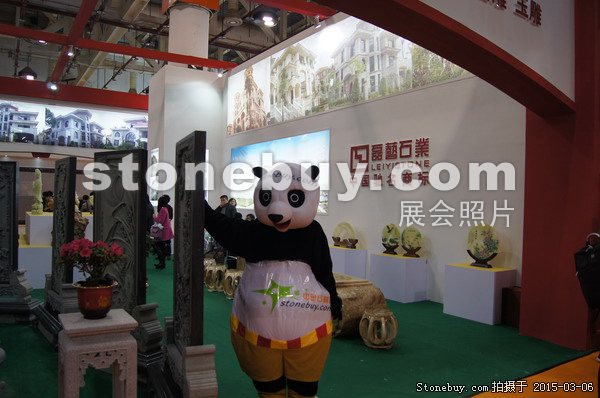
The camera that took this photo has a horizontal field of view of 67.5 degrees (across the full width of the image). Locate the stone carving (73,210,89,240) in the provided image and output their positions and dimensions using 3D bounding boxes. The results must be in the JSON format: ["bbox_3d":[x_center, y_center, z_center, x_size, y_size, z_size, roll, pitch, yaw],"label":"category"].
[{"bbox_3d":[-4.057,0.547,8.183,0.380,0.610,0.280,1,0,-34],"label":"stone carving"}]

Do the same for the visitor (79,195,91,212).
[{"bbox_3d":[-6.332,0.682,13.200,0.440,1.630,0.280,1,0,-6],"label":"visitor"}]

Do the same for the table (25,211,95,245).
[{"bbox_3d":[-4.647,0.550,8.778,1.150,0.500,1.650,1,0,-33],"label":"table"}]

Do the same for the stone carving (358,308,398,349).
[{"bbox_3d":[0.897,1.466,5.093,0.430,0.370,0.430,1,0,0],"label":"stone carving"}]

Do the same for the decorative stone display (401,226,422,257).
[{"bbox_3d":[1.840,0.703,7.392,0.360,0.490,0.140,1,0,39],"label":"decorative stone display"}]

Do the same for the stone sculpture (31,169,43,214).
[{"bbox_3d":[-5.136,-0.139,8.768,0.210,0.870,0.200,1,0,-6],"label":"stone sculpture"}]

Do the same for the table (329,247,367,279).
[{"bbox_3d":[0.830,1.245,8.529,0.500,0.690,0.740,1,0,-33],"label":"table"}]

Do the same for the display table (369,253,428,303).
[{"bbox_3d":[1.626,1.264,7.371,0.500,0.690,0.750,1,0,-33],"label":"display table"}]

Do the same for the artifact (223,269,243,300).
[{"bbox_3d":[-1.058,1.392,7.347,0.370,0.435,0.370,1,0,0],"label":"artifact"}]

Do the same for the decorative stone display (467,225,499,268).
[{"bbox_3d":[2.594,0.659,6.370,0.150,0.610,0.500,1,0,-38],"label":"decorative stone display"}]

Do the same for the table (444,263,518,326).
[{"bbox_3d":[2.540,1.327,6.387,0.490,0.700,0.740,1,0,-34],"label":"table"}]

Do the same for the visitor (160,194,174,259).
[{"bbox_3d":[-3.269,0.700,11.134,0.470,1.610,0.320,1,0,-30],"label":"visitor"}]

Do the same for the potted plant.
[{"bbox_3d":[-1.369,0.519,2.950,0.420,0.500,0.400,1,0,-25],"label":"potted plant"}]

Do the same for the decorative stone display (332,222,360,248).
[{"bbox_3d":[0.898,0.705,8.730,0.150,0.470,0.620,1,0,-34],"label":"decorative stone display"}]

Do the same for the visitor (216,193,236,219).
[{"bbox_3d":[-1.619,0.749,9.801,0.500,1.655,0.320,1,0,22],"label":"visitor"}]

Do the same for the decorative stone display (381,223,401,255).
[{"bbox_3d":[1.567,0.692,7.755,0.140,0.500,0.400,1,0,-42],"label":"decorative stone display"}]

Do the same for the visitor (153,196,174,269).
[{"bbox_3d":[-3.090,0.759,10.254,0.370,1.610,0.440,1,0,21],"label":"visitor"}]

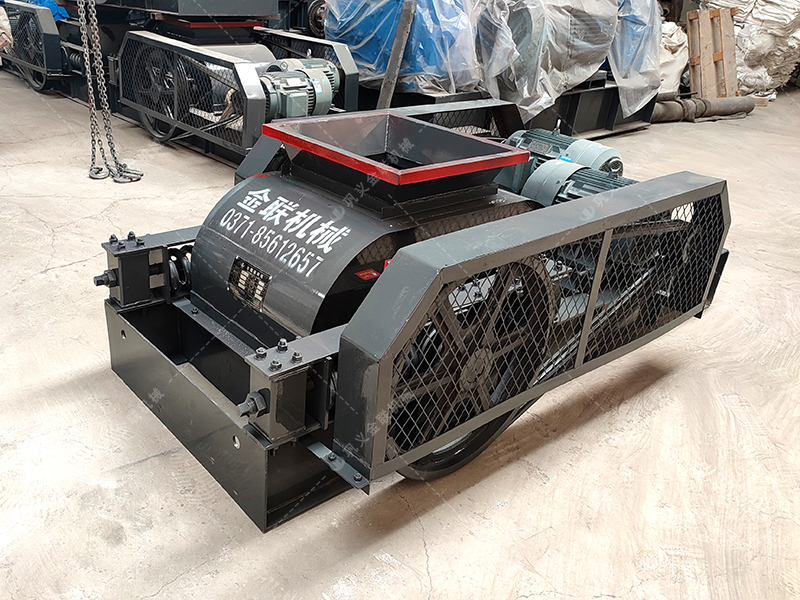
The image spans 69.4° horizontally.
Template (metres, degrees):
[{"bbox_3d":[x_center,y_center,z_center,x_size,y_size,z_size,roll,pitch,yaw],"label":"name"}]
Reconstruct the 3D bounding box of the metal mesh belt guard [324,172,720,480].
[{"bbox_3d":[0.444,-0.027,1.477,1.380,0.425,0.125,-18,33,-37],"label":"metal mesh belt guard"}]

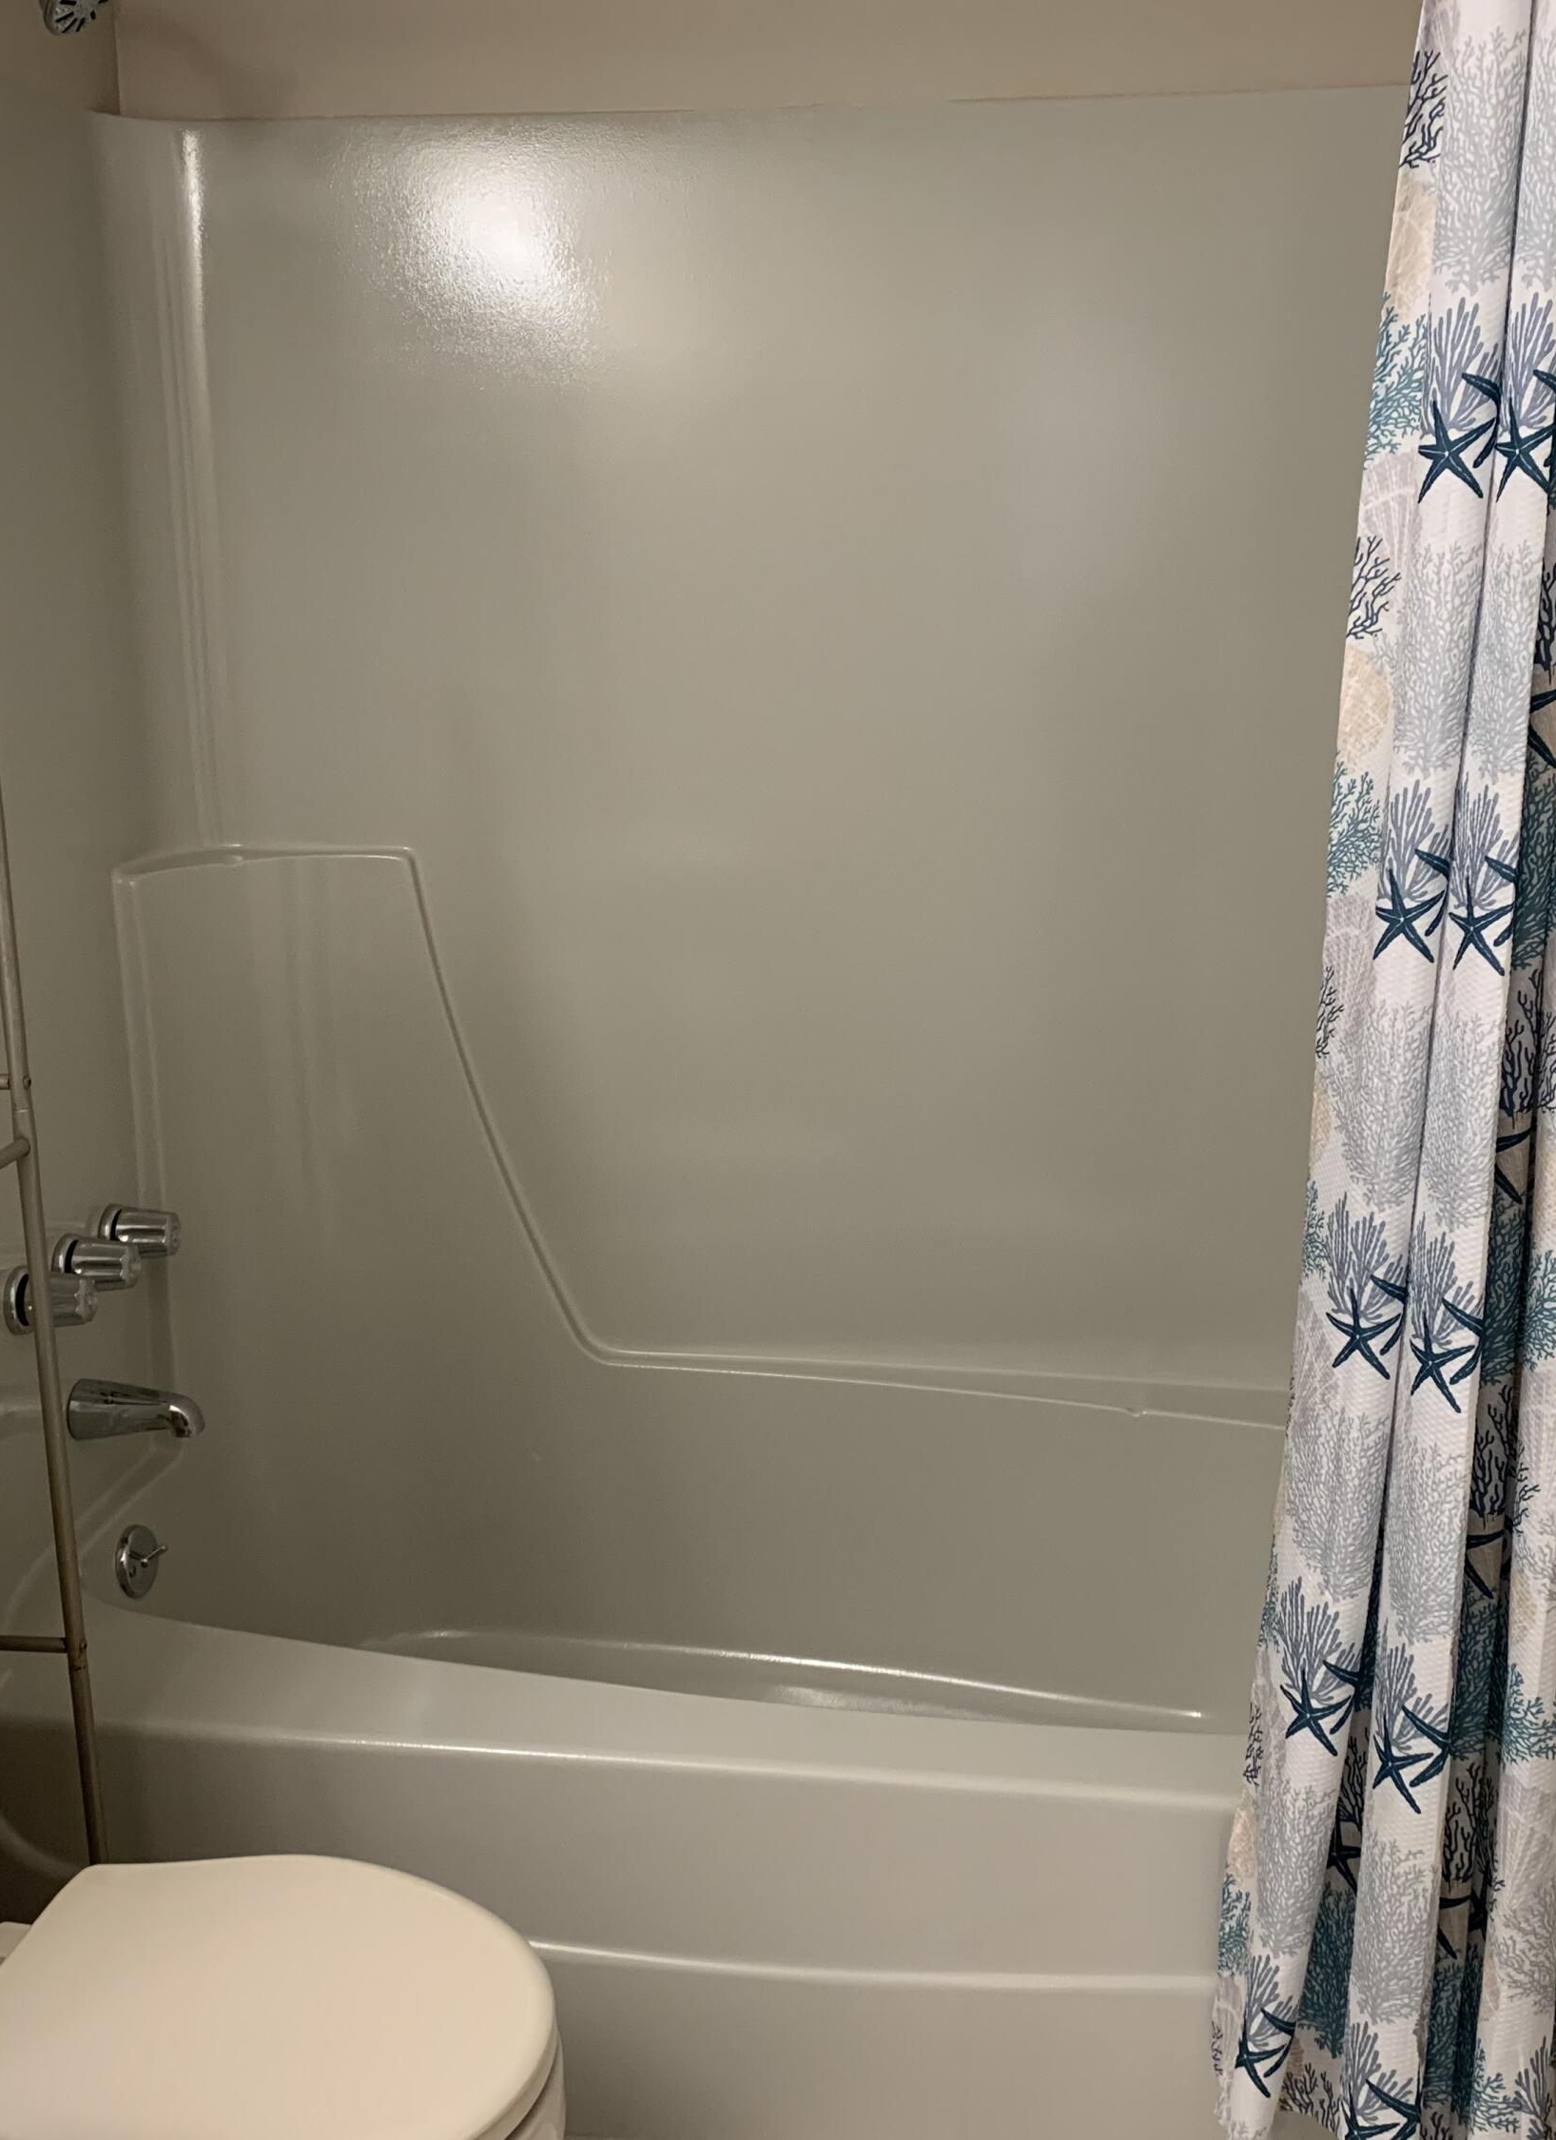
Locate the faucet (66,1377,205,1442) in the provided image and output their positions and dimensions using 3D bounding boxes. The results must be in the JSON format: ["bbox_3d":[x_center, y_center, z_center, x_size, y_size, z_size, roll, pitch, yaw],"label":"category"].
[{"bbox_3d":[-0.629,0.339,2.125,0.128,0.061,0.057,1,15,6],"label":"faucet"}]

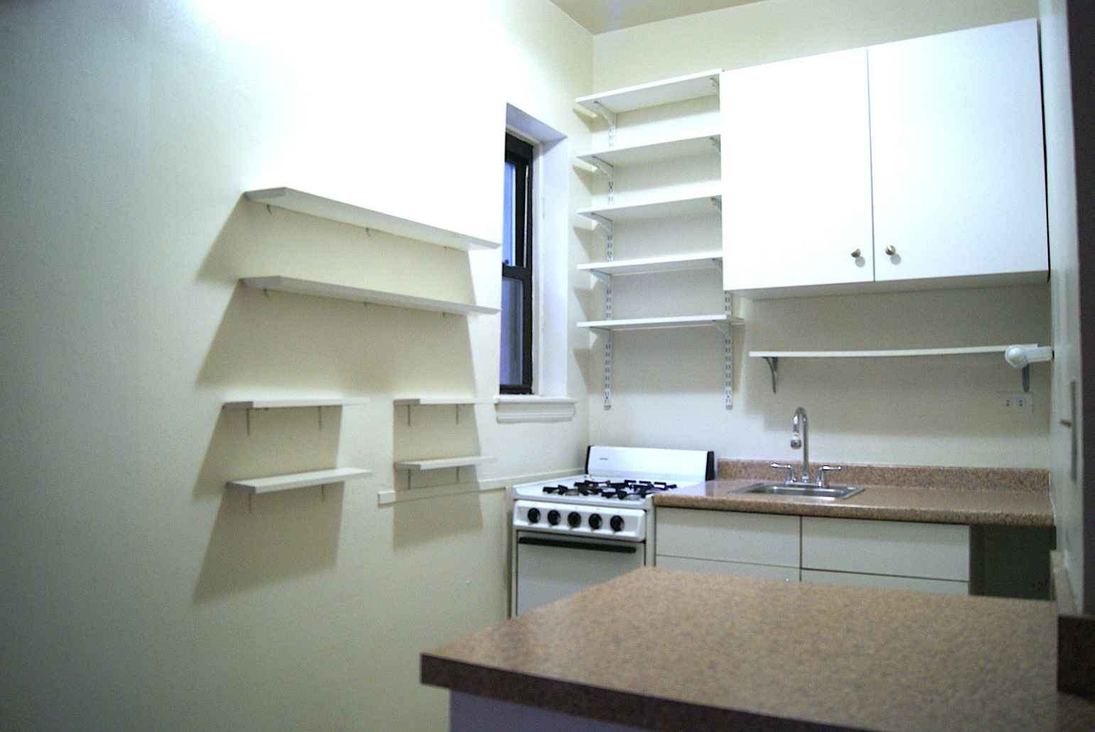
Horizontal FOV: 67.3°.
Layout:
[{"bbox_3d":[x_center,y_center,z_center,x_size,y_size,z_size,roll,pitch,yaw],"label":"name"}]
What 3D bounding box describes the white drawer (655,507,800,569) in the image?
[{"bbox_3d":[0.557,0.525,2.554,0.462,0.156,0.022,-1,-3,31],"label":"white drawer"}]

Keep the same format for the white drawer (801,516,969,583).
[{"bbox_3d":[0.945,0.511,2.321,0.454,0.154,0.022,-1,-3,31],"label":"white drawer"}]

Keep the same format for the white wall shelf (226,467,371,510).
[{"bbox_3d":[-0.600,0.306,2.023,0.104,0.072,0.375,-1,-3,31],"label":"white wall shelf"}]

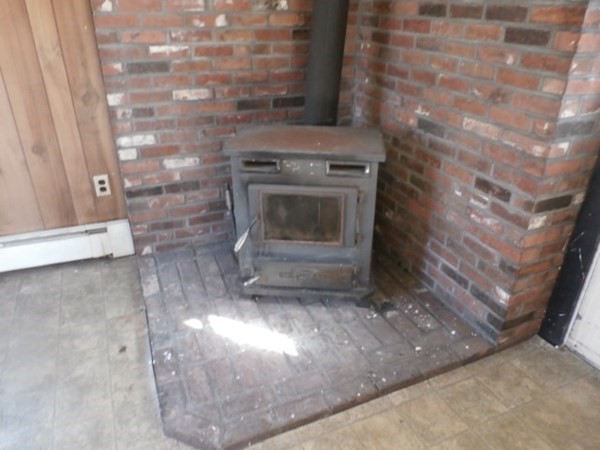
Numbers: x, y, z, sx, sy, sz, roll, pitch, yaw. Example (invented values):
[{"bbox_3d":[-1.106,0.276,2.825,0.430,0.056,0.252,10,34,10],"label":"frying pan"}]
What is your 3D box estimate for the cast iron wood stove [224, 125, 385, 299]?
[{"bbox_3d":[0.029,-0.057,2.176,0.683,0.779,0.400,2,27,3],"label":"cast iron wood stove"}]

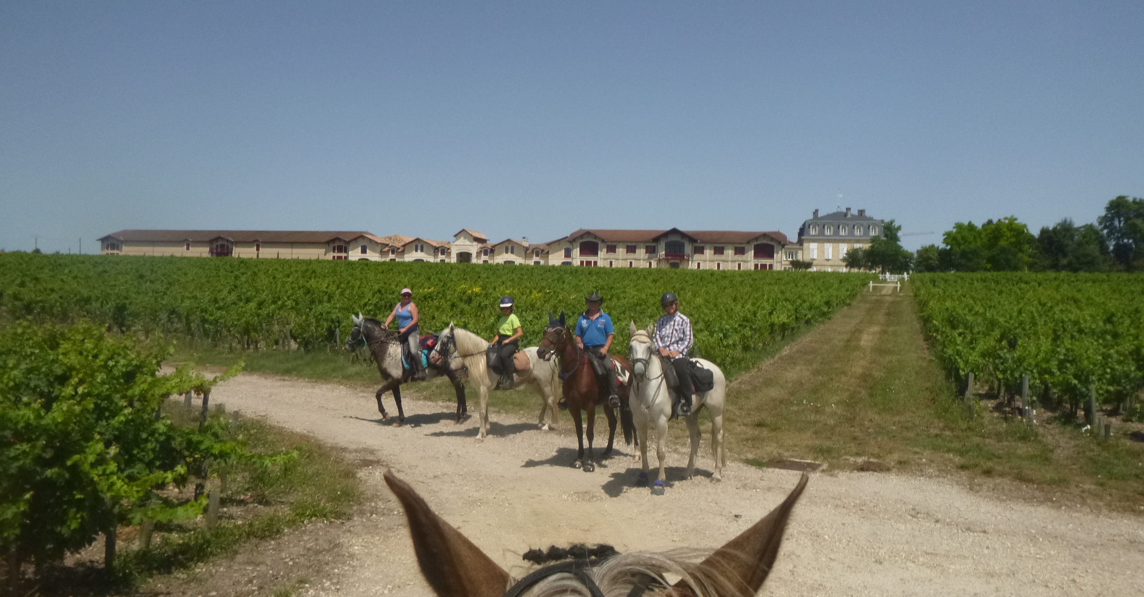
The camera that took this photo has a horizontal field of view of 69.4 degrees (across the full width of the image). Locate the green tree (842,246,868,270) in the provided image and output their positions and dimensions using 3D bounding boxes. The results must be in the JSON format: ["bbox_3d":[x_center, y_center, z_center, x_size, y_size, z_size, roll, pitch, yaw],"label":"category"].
[{"bbox_3d":[47.934,-6.588,140.000,4.500,4.600,4.500,1,1,0],"label":"green tree"}]

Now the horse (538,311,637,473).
[{"bbox_3d":[0.364,1.237,11.341,0.650,2.100,2.150,1,1,31],"label":"horse"}]

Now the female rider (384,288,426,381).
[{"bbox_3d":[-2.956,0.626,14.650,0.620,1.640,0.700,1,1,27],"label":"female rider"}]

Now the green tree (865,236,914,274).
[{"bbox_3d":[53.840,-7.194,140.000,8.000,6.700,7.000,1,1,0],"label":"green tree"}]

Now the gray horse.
[{"bbox_3d":[-2.818,1.223,14.553,2.300,2.000,0.620,0,1,-30],"label":"gray horse"}]

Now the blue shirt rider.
[{"bbox_3d":[0.342,0.697,11.300,0.650,1.620,0.650,1,1,16],"label":"blue shirt rider"}]

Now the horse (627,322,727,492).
[{"bbox_3d":[1.336,1.293,10.162,0.600,2.030,2.100,1,1,38],"label":"horse"}]

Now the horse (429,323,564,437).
[{"bbox_3d":[-1.188,1.308,13.667,2.300,1.880,0.620,0,1,-34],"label":"horse"}]

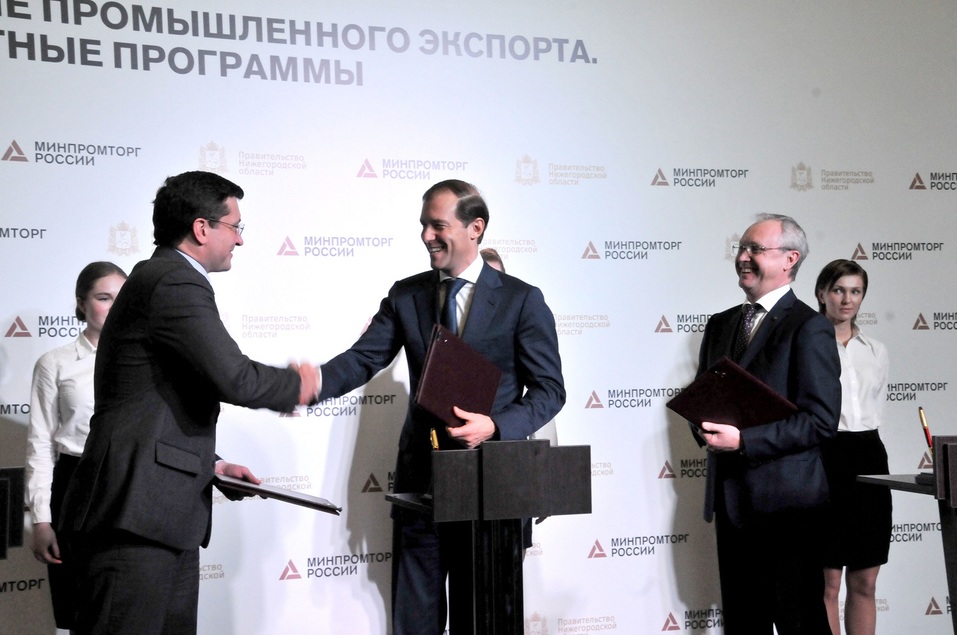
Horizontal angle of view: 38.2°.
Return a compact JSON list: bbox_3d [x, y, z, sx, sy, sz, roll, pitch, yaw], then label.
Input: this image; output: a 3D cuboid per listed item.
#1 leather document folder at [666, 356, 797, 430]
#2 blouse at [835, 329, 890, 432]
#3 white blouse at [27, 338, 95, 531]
[{"bbox_3d":[0.743,0.257,4.040,0.320,0.025,0.230,33,-63,-26],"label":"leather document folder"},{"bbox_3d":[1.355,0.245,5.120,0.440,0.430,0.270,-1,-3,-5],"label":"blouse"},{"bbox_3d":[-1.215,0.355,4.420,0.460,0.620,0.250,0,-3,-20],"label":"white blouse"}]

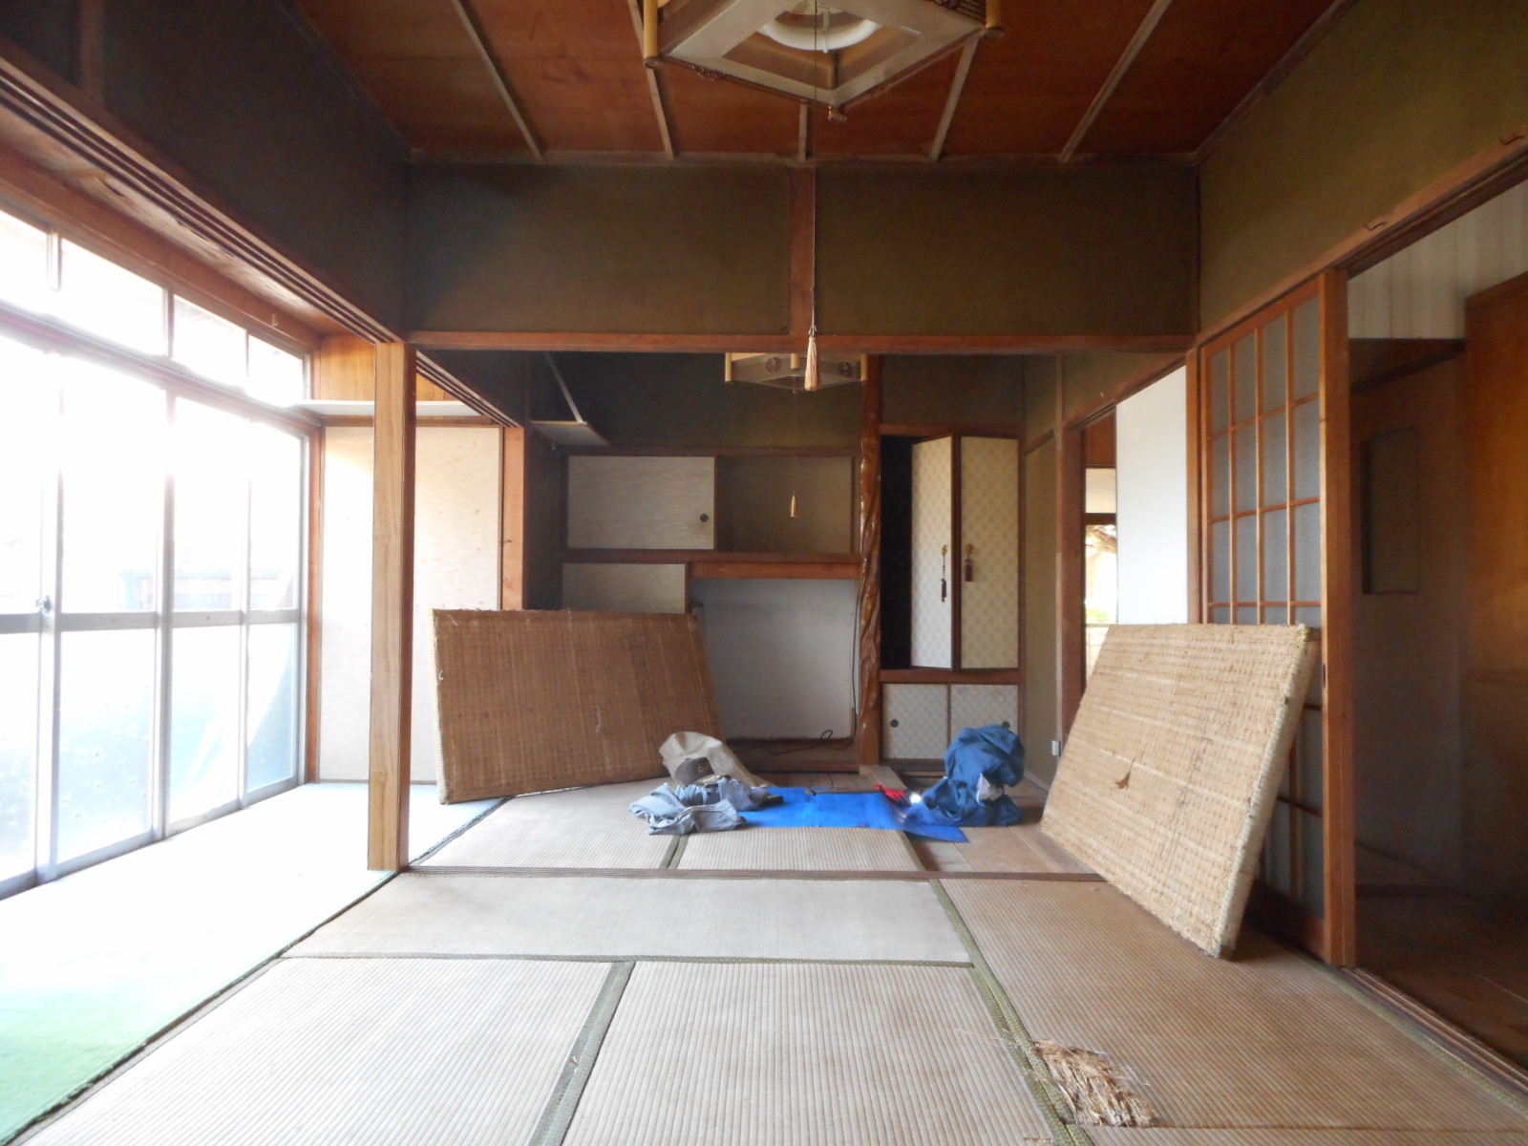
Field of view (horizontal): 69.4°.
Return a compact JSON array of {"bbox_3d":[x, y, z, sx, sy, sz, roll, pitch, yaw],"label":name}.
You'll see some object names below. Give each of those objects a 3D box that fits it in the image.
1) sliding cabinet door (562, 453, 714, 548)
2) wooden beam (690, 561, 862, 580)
[{"bbox_3d":[-0.727,-0.413,6.509,0.875,0.541,0.025,0,-2,1],"label":"sliding cabinet door"},{"bbox_3d":[0.062,-0.008,6.420,0.986,0.098,0.095,0,-2,1],"label":"wooden beam"}]

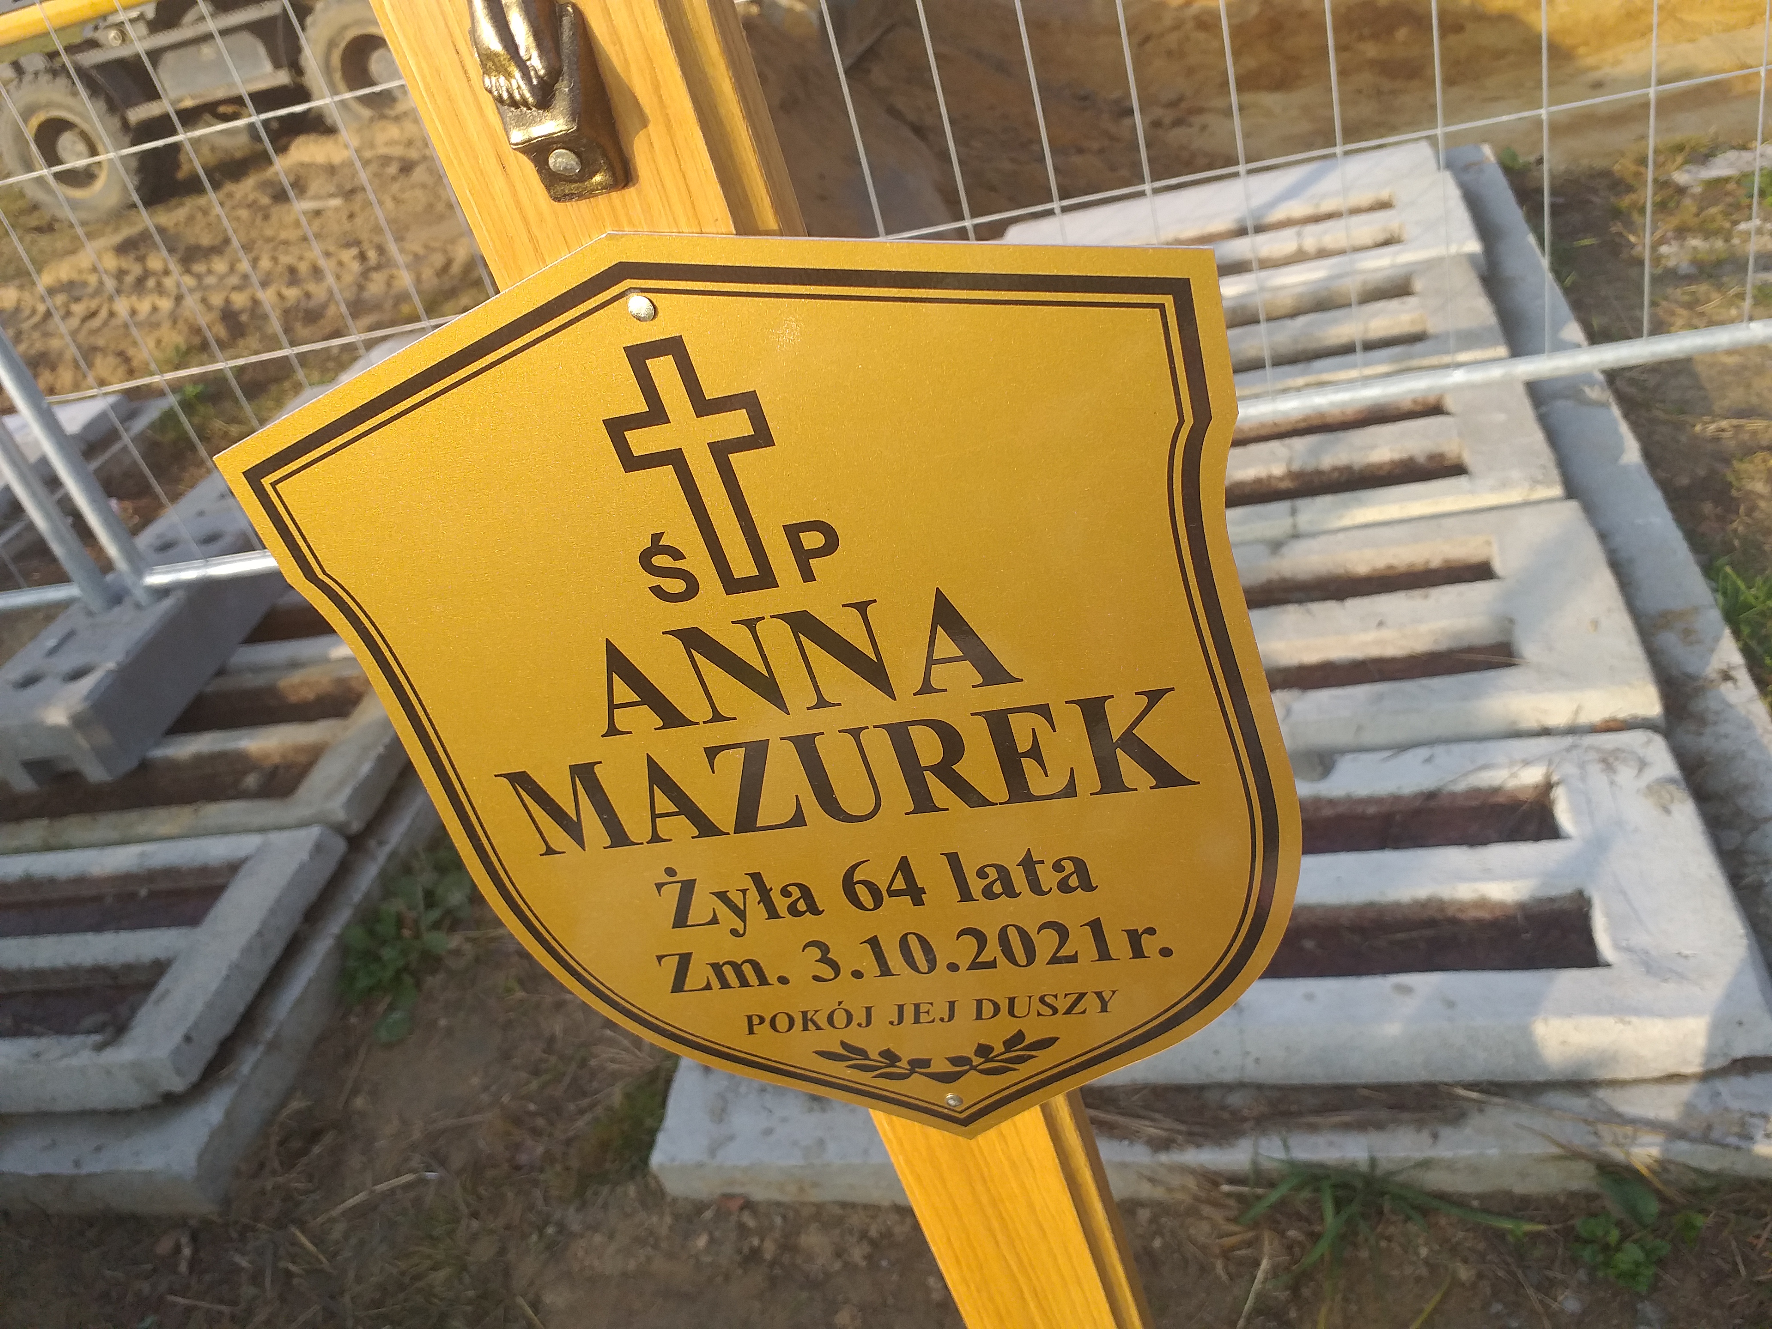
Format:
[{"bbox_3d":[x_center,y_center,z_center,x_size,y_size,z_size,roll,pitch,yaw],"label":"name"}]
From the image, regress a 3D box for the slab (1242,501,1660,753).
[{"bbox_3d":[0.425,-0.012,1.642,0.800,0.080,0.365,-6,38,16],"label":"slab"}]

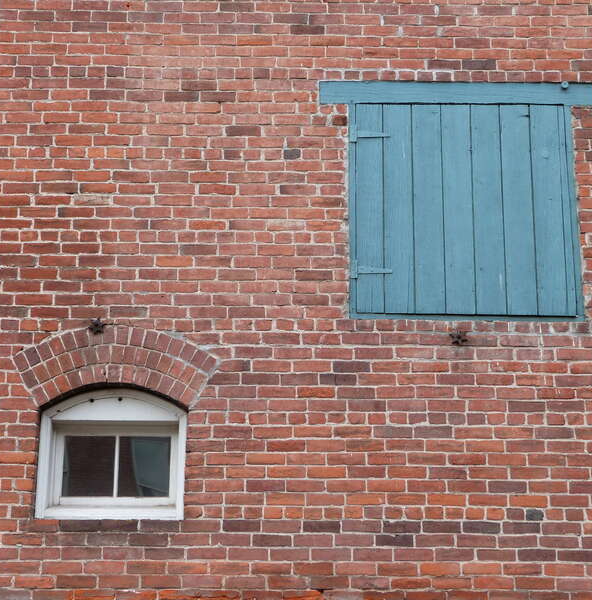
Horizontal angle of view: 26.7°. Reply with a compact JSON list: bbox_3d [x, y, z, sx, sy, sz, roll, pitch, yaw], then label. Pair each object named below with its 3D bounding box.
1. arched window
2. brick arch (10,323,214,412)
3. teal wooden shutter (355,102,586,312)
[{"bbox_3d":[-0.958,0.808,6.539,0.778,0.690,0.120,0,-15,-1],"label":"arched window"},{"bbox_3d":[-0.939,0.369,6.595,1.087,0.456,0.130,0,-15,-1],"label":"brick arch"},{"bbox_3d":[0.913,-0.490,6.831,1.217,1.235,0.060,0,-15,-1],"label":"teal wooden shutter"}]

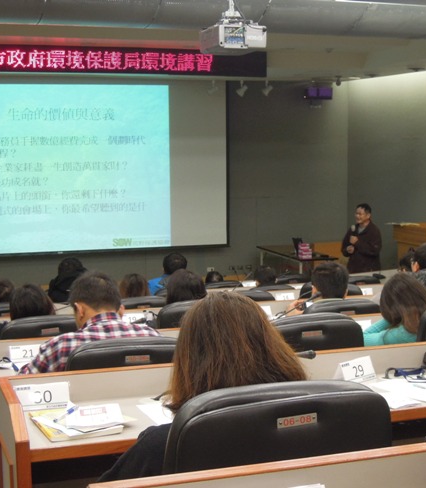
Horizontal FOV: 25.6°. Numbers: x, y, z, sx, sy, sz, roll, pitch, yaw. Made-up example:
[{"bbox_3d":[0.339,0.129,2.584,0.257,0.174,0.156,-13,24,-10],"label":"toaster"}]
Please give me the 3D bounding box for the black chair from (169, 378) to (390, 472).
[{"bbox_3d":[0.065,0.772,2.147,0.520,1.020,0.600,-3,7,-22],"label":"black chair"}]

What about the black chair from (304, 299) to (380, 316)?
[{"bbox_3d":[0.659,0.775,5.416,0.580,1.020,0.620,-2,7,-16],"label":"black chair"}]

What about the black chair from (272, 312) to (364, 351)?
[{"bbox_3d":[0.310,0.767,3.872,0.580,1.020,0.620,-2,7,-16],"label":"black chair"}]

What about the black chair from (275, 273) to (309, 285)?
[{"bbox_3d":[0.749,0.832,9.835,0.580,1.020,0.620,-2,7,-16],"label":"black chair"}]

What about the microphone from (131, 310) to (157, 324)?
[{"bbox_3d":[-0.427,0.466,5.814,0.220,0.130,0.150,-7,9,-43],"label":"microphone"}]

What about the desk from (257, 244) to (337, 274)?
[{"bbox_3d":[1.283,0.506,14.567,0.590,0.740,1.790,-2,7,-16],"label":"desk"}]

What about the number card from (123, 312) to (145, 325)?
[{"bbox_3d":[-0.493,0.486,5.834,0.160,0.080,0.070,-3,7,-18],"label":"number card"}]

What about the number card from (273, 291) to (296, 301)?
[{"bbox_3d":[0.572,0.422,7.412,0.155,0.077,0.070,-2,7,-16],"label":"number card"}]

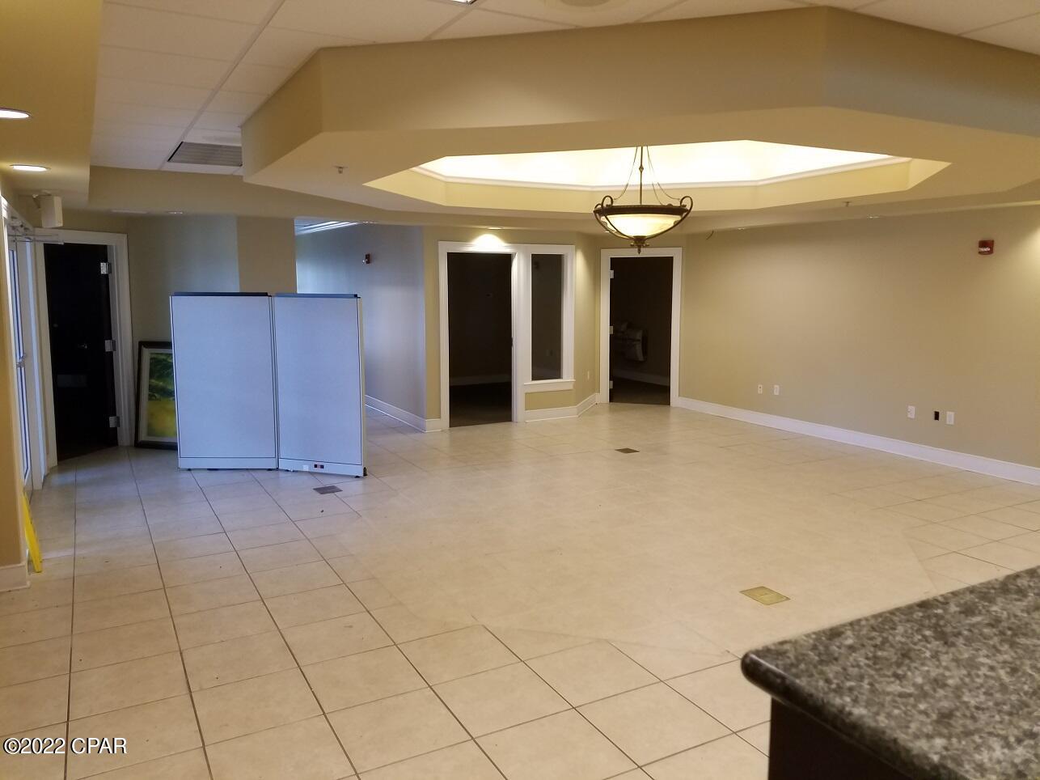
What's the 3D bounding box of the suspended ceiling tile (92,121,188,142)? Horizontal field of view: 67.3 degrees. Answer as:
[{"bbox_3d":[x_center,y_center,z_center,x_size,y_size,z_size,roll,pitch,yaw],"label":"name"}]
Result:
[{"bbox_3d":[-2.590,-1.768,5.312,0.592,0.020,0.610,-4,9,-29],"label":"suspended ceiling tile"}]

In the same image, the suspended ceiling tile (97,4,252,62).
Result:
[{"bbox_3d":[-1.412,-1.462,3.197,0.592,0.020,0.610,-4,9,-29],"label":"suspended ceiling tile"}]

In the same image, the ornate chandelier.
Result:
[{"bbox_3d":[0.882,-1.487,5.624,0.720,1.000,0.720,0,8,0],"label":"ornate chandelier"}]

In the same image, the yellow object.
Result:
[{"bbox_3d":[-3.043,0.769,4.838,0.080,0.620,0.300,-9,11,-28],"label":"yellow object"}]

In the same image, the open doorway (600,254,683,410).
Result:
[{"bbox_3d":[1.677,-0.860,10.822,1.063,2.148,0.140,2,9,16],"label":"open doorway"}]

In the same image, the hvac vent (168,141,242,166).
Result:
[{"bbox_3d":[-2.485,-1.925,6.368,0.598,0.030,1.135,-4,9,-29],"label":"hvac vent"}]

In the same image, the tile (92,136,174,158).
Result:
[{"bbox_3d":[-2.884,-1.845,5.841,0.592,0.020,0.610,-4,9,-29],"label":"tile"}]

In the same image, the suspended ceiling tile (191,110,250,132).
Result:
[{"bbox_3d":[-1.871,-1.725,5.015,0.378,0.020,0.610,-4,9,-29],"label":"suspended ceiling tile"}]

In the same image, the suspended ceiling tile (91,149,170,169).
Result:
[{"bbox_3d":[-3.201,-1.927,6.410,0.592,0.020,0.640,-4,9,-29],"label":"suspended ceiling tile"}]

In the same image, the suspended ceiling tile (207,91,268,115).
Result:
[{"bbox_3d":[-1.622,-1.645,4.462,0.275,0.020,0.610,-4,9,-29],"label":"suspended ceiling tile"}]

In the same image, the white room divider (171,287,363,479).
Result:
[{"bbox_3d":[-2.257,-0.056,7.082,1.815,1.615,0.205,1,8,9],"label":"white room divider"}]

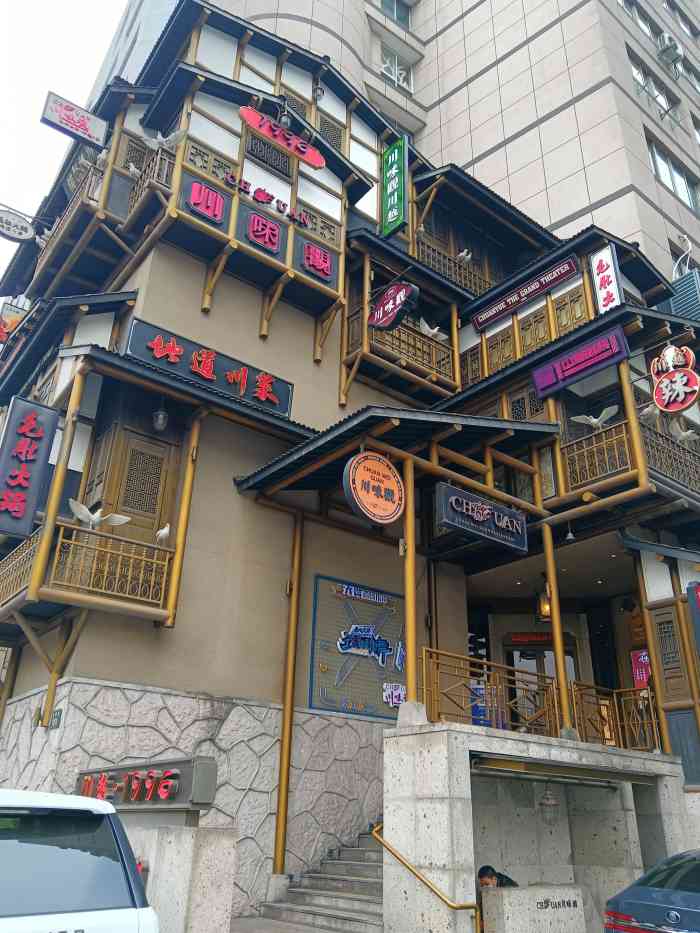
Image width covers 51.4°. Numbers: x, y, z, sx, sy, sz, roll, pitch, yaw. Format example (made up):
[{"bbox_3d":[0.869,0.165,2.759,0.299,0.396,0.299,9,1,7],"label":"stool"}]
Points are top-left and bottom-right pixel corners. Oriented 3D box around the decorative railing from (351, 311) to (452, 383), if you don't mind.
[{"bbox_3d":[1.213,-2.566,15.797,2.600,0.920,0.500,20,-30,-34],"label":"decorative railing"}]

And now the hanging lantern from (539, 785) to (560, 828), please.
[{"bbox_3d":[2.924,4.948,10.603,0.260,0.550,0.260,20,-30,-34],"label":"hanging lantern"}]

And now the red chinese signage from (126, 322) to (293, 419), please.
[{"bbox_3d":[-2.273,-1.604,12.317,3.026,0.689,0.136,20,-32,-33],"label":"red chinese signage"}]

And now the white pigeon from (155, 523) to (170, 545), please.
[{"bbox_3d":[-2.729,0.976,10.608,0.242,0.340,0.136,-4,-27,11],"label":"white pigeon"}]

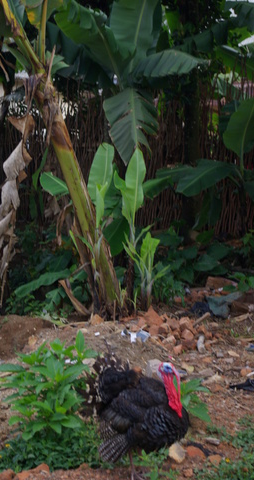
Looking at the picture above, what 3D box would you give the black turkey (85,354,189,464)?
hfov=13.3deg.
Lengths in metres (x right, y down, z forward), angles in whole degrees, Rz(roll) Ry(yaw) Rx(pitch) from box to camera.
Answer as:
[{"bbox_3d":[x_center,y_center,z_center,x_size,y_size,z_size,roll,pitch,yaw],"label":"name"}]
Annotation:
[{"bbox_3d":[0.047,0.952,6.000,0.570,0.640,0.420,2,4,32],"label":"black turkey"}]

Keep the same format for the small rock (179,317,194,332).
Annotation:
[{"bbox_3d":[0.542,0.769,9.950,0.128,0.135,0.120,0,3,0],"label":"small rock"}]

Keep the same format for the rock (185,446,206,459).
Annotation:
[{"bbox_3d":[0.404,1.247,6.400,0.118,0.078,0.100,0,3,0],"label":"rock"}]

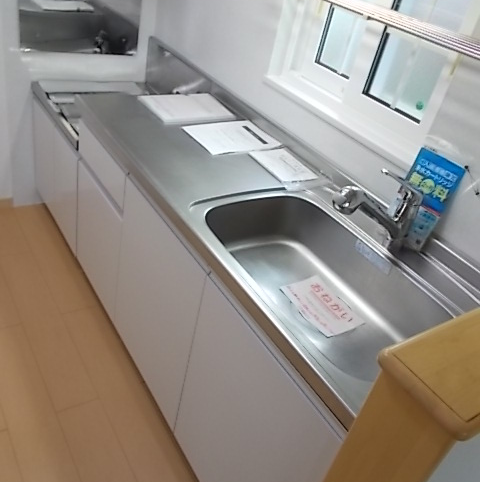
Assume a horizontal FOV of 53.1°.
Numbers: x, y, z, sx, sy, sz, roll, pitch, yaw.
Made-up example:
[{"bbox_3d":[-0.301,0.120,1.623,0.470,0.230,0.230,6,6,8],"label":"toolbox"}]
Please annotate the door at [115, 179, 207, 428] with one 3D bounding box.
[{"bbox_3d":[-0.271,0.201,1.496,0.022,0.654,0.510,-11,41,-33],"label":"door"}]

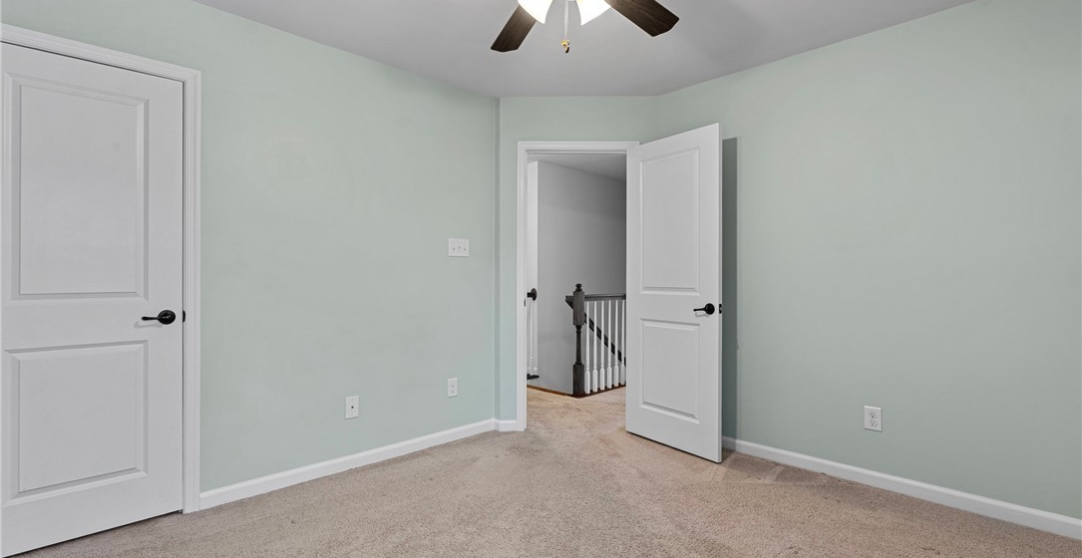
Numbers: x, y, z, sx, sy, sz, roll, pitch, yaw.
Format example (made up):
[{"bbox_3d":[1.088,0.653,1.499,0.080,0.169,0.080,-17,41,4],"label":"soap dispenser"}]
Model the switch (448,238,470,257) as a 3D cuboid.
[{"bbox_3d":[-0.559,-0.216,3.291,0.168,0.124,0.014,0,0,-44],"label":"switch"}]

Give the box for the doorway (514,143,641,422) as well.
[{"bbox_3d":[0.274,0.052,3.545,0.880,2.090,0.150,0,0,0],"label":"doorway"}]

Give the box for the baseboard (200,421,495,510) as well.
[{"bbox_3d":[-0.982,1.058,2.888,1.760,0.083,0.016,0,0,-44],"label":"baseboard"}]

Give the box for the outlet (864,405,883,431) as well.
[{"bbox_3d":[1.759,0.745,2.547,0.010,0.123,0.080,0,0,-45],"label":"outlet"}]

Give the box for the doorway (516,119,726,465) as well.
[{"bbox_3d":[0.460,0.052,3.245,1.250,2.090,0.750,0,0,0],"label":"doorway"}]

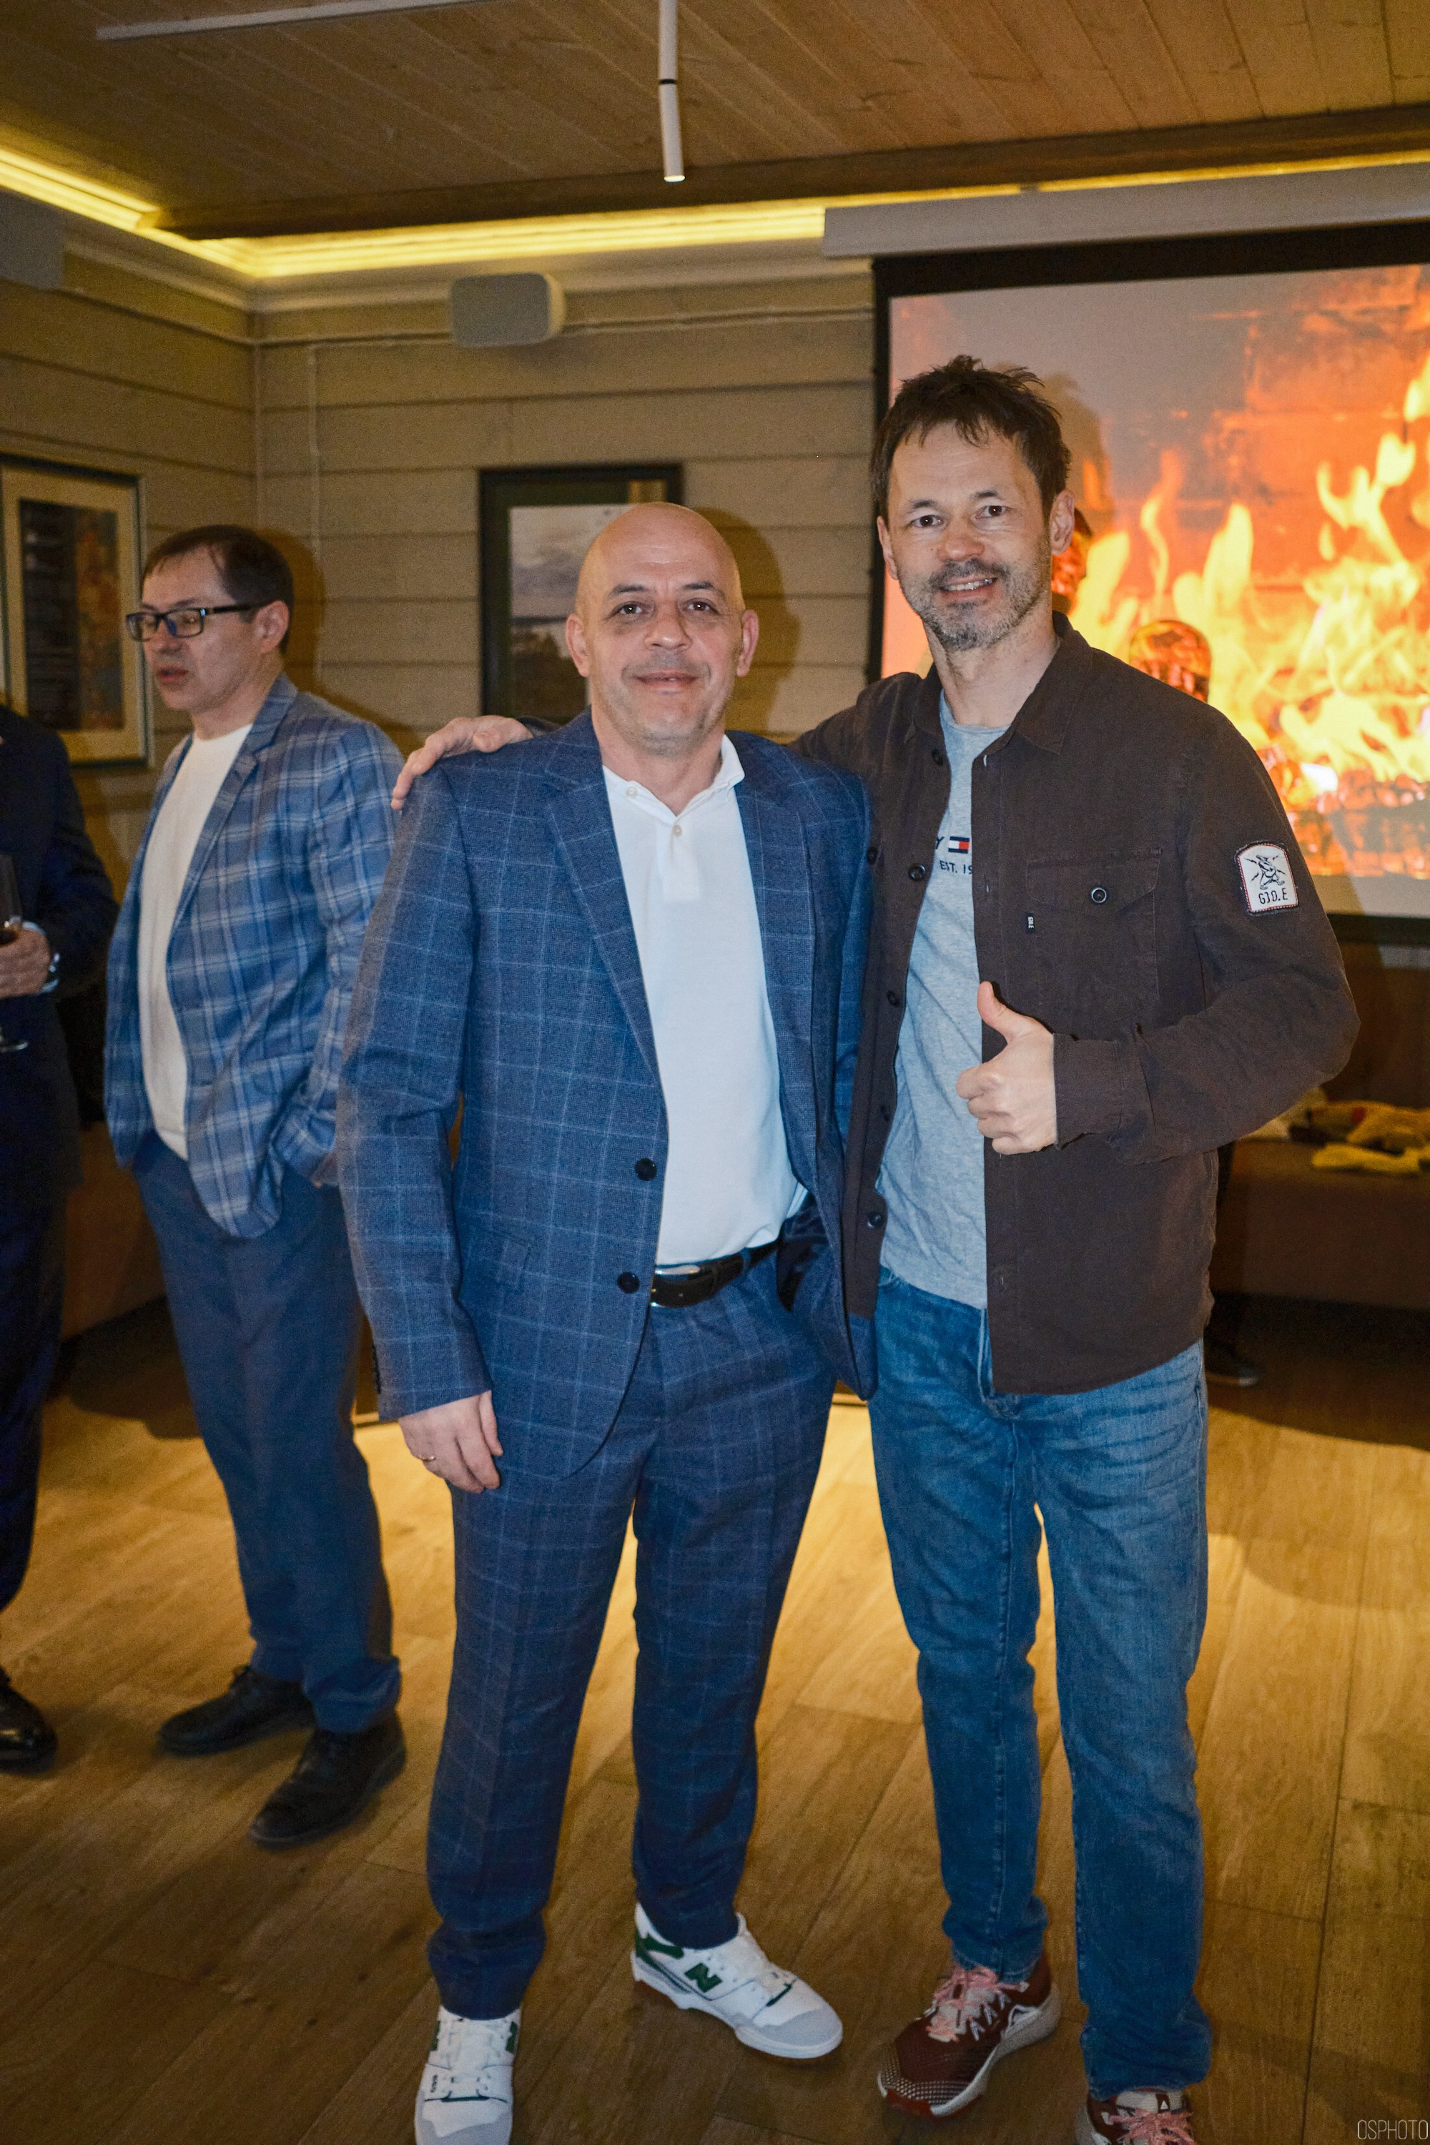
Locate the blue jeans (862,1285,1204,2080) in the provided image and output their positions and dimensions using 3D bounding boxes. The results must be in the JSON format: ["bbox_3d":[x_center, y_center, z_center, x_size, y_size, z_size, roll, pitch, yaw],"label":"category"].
[{"bbox_3d":[0.340,0.593,2.232,0.370,0.970,0.340,3,11,13],"label":"blue jeans"}]

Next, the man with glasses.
[{"bbox_3d":[-0.621,0.140,2.842,0.370,1.710,0.480,-7,13,-37],"label":"man with glasses"}]

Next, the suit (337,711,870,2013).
[{"bbox_3d":[-0.115,0.344,2.238,0.540,1.430,0.360,-1,10,-10],"label":"suit"}]

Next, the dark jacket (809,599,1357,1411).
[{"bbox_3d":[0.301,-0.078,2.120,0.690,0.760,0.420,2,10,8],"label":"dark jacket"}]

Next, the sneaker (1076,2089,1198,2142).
[{"bbox_3d":[0.455,1.095,2.110,0.110,0.120,0.295,-1,10,-10],"label":"sneaker"}]

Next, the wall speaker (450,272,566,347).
[{"bbox_3d":[-0.541,-1.993,5.450,0.280,0.175,0.150,4,11,20],"label":"wall speaker"}]

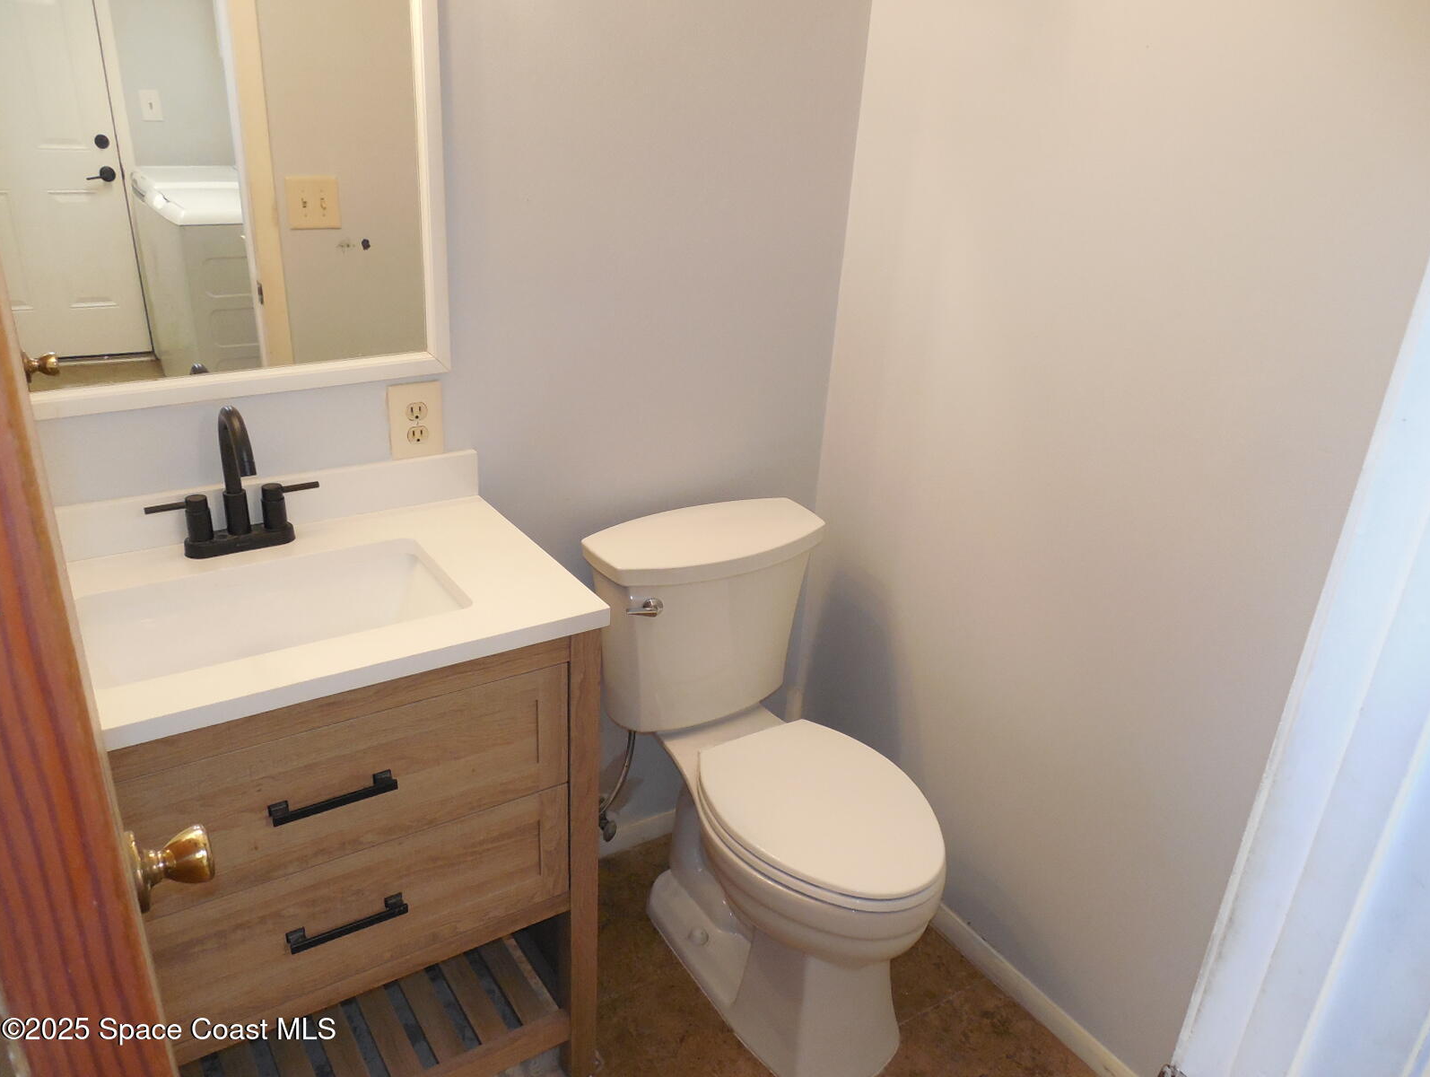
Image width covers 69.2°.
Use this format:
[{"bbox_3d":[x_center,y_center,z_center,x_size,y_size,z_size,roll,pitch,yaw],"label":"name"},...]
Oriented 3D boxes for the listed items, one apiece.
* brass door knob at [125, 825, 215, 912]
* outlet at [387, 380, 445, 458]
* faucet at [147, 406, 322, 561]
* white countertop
[{"bbox_3d":[-0.425,0.253,0.809,0.060,0.069,0.069,-12,28,-32],"label":"brass door knob"},{"bbox_3d":[-0.472,-0.183,1.645,0.085,0.128,0.009,-12,28,-32],"label":"outlet"},{"bbox_3d":[-0.651,-0.074,1.424,0.232,0.224,0.173,-12,28,-32],"label":"faucet"},{"bbox_3d":[-0.587,0.053,1.365,0.759,0.101,0.470,-12,28,-32],"label":"white countertop"}]

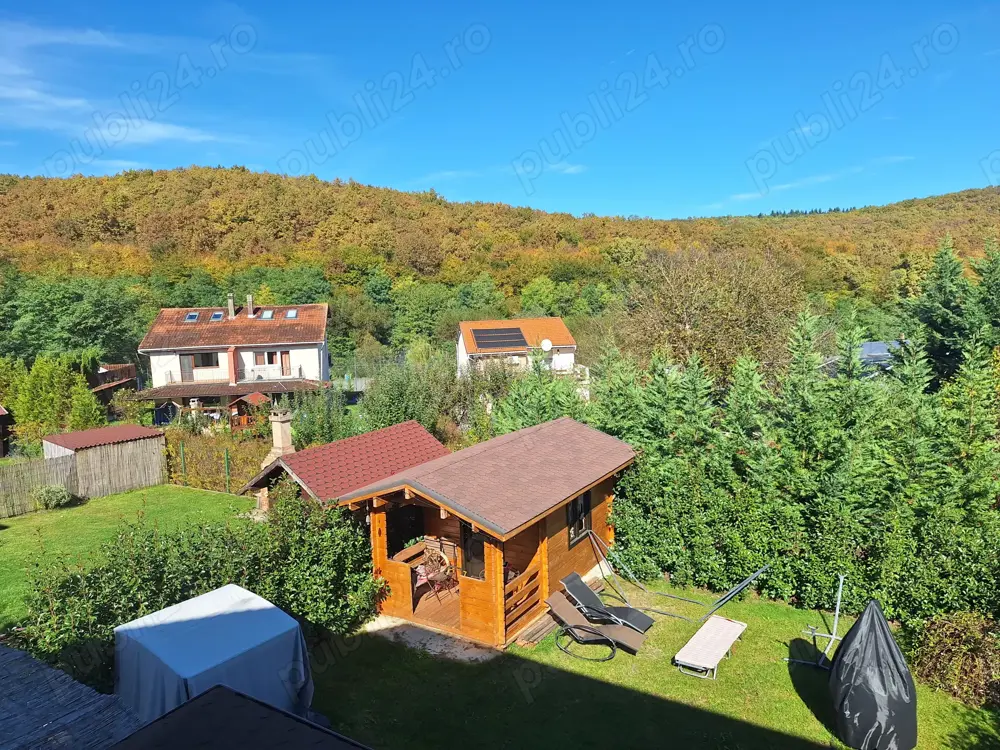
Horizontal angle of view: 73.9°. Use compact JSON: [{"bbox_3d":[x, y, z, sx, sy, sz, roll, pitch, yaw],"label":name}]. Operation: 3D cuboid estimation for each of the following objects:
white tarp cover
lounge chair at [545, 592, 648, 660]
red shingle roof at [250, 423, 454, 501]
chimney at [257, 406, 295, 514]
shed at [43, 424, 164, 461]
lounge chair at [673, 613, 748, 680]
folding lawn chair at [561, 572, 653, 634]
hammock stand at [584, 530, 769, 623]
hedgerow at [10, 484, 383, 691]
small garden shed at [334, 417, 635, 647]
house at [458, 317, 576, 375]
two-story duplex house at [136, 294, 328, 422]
[{"bbox_3d":[-4.144,4.276,9.599,2.120,1.380,1.820,4,8,39],"label":"white tarp cover"},{"bbox_3d":[1.608,4.274,11.198,1.636,0.851,0.660,2,8,30],"label":"lounge chair"},{"bbox_3d":[-3.616,2.014,16.696,2.467,0.989,5.110,2,7,28],"label":"red shingle roof"},{"bbox_3d":[-6.136,2.354,18.240,0.800,2.987,0.850,3,8,31],"label":"chimney"},{"bbox_3d":[-14.913,3.276,25.321,2.427,2.004,3.275,2,7,34],"label":"shed"},{"bbox_3d":[3.905,4.967,12.138,0.678,0.260,1.852,3,8,37],"label":"lounge chair"},{"bbox_3d":[1.898,4.166,11.761,1.619,0.930,0.660,3,8,34],"label":"folding lawn chair"},{"bbox_3d":[3.292,3.878,12.661,3.350,1.200,0.850,3,8,31],"label":"hammock stand"},{"bbox_3d":[-5.109,3.829,12.072,5.575,1.750,1.500,-5,7,-29],"label":"hedgerow"},{"bbox_3d":[0.056,2.888,13.887,3.716,2.974,6.031,3,8,31],"label":"small garden shed"},{"bbox_3d":[1.316,-2.025,69.314,10.590,7.363,10.800,-3,6,-10],"label":"house"},{"bbox_3d":[-21.322,-2.036,55.738,14.200,9.550,13.300,-2,7,-10],"label":"two-story duplex house"}]

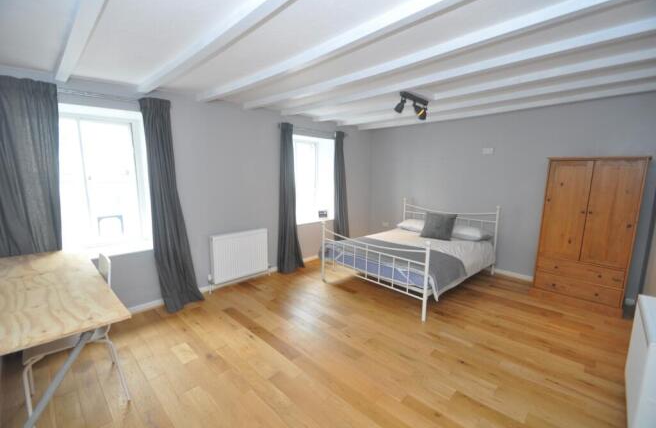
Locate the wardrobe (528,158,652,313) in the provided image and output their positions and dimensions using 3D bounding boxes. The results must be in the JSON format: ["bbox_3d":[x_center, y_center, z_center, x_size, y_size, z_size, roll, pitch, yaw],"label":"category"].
[{"bbox_3d":[3.075,0.216,3.282,0.492,1.719,0.820,-8,12,-44],"label":"wardrobe"}]

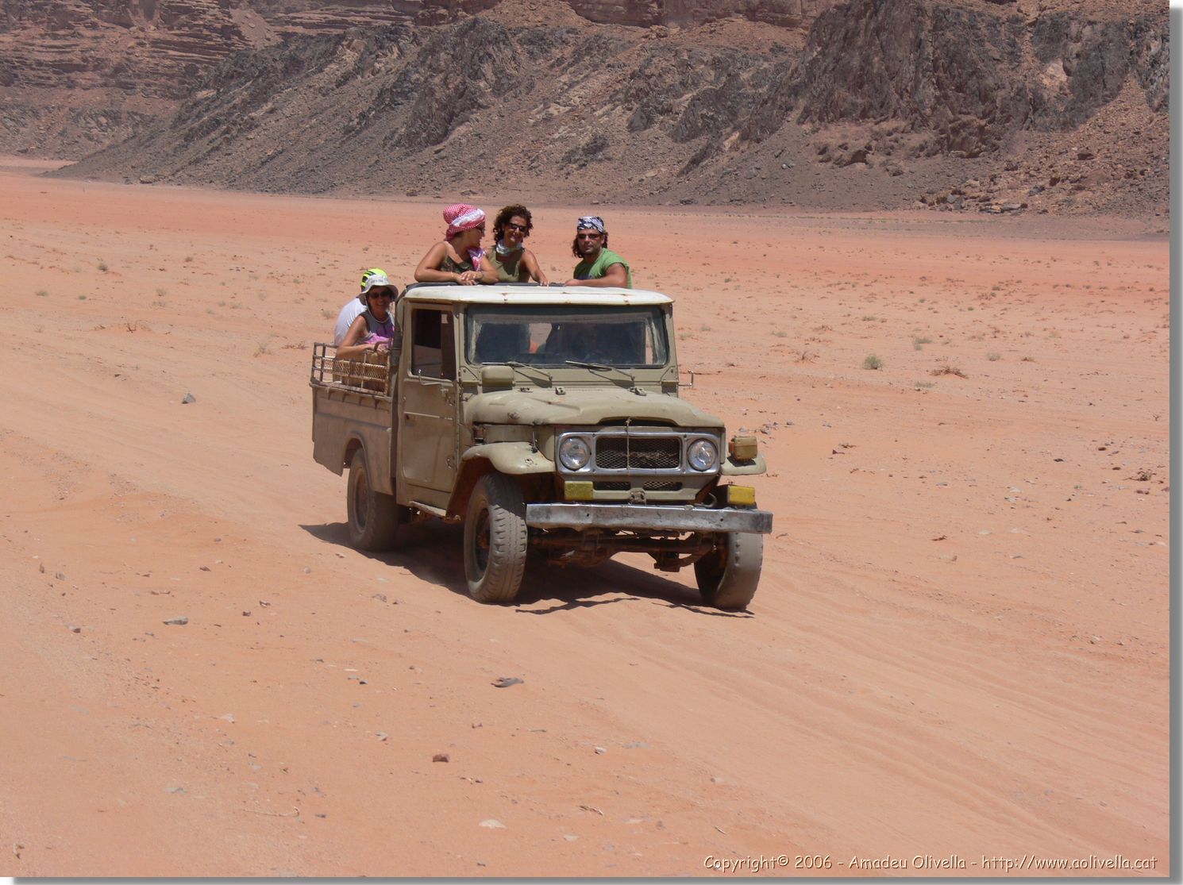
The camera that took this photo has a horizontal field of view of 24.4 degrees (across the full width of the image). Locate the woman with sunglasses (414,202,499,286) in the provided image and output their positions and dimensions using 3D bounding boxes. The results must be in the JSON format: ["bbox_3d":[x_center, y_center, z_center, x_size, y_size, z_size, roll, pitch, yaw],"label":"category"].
[{"bbox_3d":[-0.906,-0.748,18.258,0.540,1.650,0.450,0,4,-26],"label":"woman with sunglasses"}]

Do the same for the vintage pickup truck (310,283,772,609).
[{"bbox_3d":[-0.440,-0.069,18.139,1.700,1.940,4.880,0,4,-19],"label":"vintage pickup truck"}]

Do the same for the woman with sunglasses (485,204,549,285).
[{"bbox_3d":[-0.532,-0.754,18.461,0.460,1.650,0.420,0,4,-16],"label":"woman with sunglasses"}]

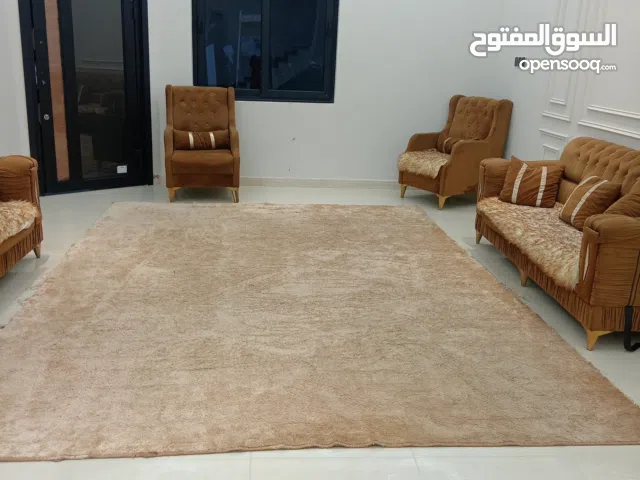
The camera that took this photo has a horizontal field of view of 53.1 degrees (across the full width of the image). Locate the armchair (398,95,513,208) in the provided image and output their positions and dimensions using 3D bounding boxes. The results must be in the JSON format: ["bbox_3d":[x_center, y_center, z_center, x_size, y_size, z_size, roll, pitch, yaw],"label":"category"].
[{"bbox_3d":[1.370,-0.922,6.612,0.830,1.055,0.710,-8,19,-32],"label":"armchair"}]

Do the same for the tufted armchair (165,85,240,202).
[{"bbox_3d":[-1.175,-0.974,6.407,0.710,1.055,0.830,-1,17,-12],"label":"tufted armchair"}]

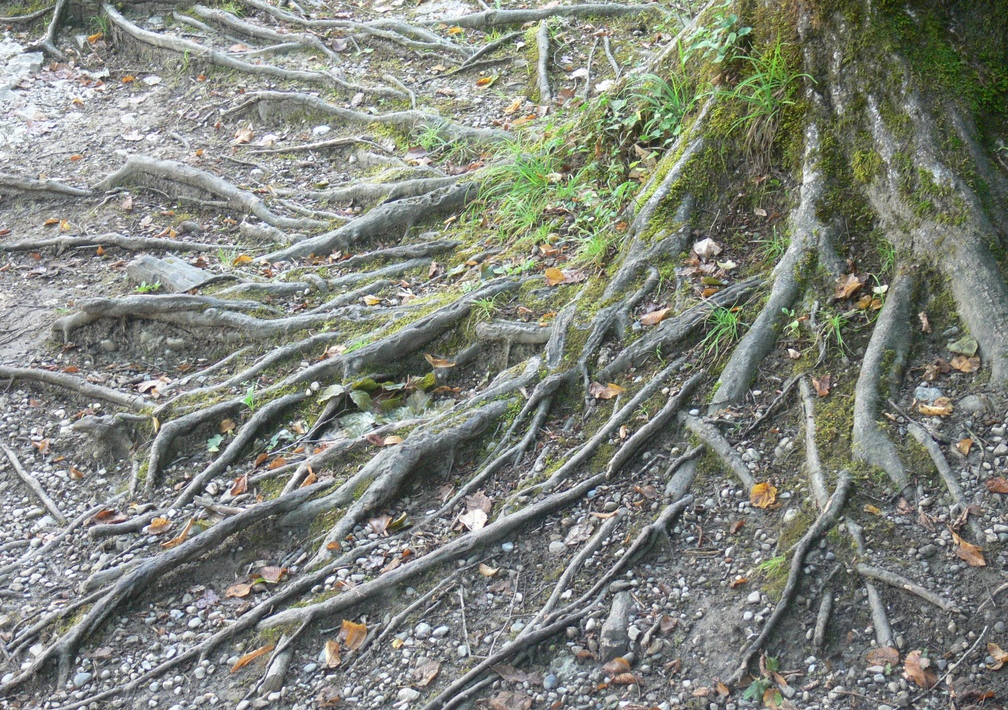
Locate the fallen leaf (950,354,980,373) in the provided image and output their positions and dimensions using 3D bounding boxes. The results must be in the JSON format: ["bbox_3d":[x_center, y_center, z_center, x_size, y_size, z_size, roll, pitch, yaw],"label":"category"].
[{"bbox_3d":[1.123,0.021,5.600,0.073,0.018,0.058,0,34,0],"label":"fallen leaf"}]

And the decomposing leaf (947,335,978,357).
[{"bbox_3d":[1.066,-0.020,5.349,0.075,0.035,0.060,-12,33,0],"label":"decomposing leaf"}]

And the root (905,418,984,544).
[{"bbox_3d":[0.967,0.269,5.051,0.045,0.040,0.376,-17,42,-6],"label":"root"}]

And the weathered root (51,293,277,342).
[{"bbox_3d":[-0.932,-0.103,6.300,0.610,0.085,0.110,-4,22,-10],"label":"weathered root"}]

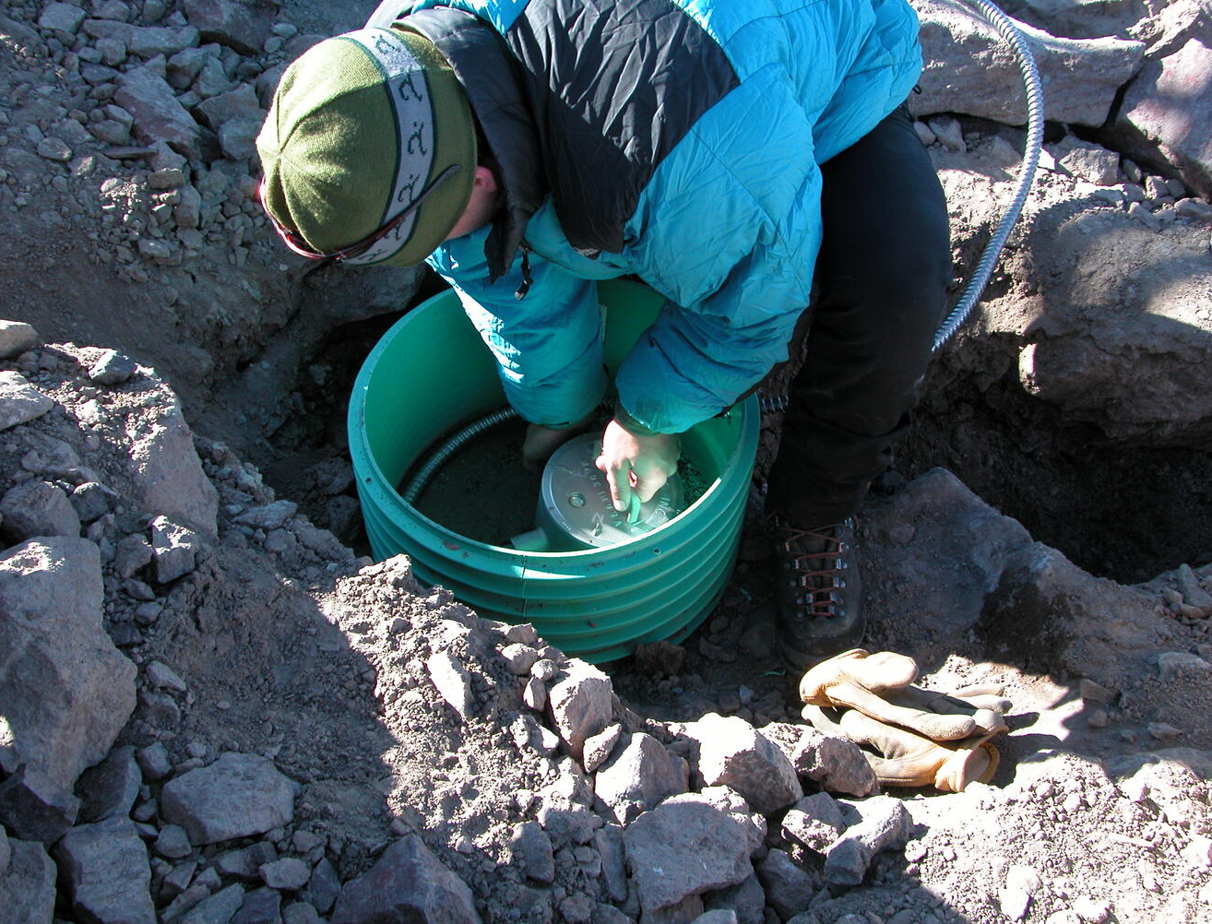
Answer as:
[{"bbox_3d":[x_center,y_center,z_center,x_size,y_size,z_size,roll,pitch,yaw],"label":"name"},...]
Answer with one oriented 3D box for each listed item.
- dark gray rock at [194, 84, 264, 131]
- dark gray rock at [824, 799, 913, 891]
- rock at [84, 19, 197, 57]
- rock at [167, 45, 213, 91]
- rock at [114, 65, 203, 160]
[{"bbox_3d":[-0.570,-0.535,1.880,0.105,0.060,0.065,-8,52,-6],"label":"dark gray rock"},{"bbox_3d":[0.284,0.416,1.355,0.068,0.062,0.115,38,61,26],"label":"dark gray rock"},{"bbox_3d":[-0.782,-0.712,2.094,0.192,0.047,0.046,8,52,5],"label":"rock"},{"bbox_3d":[-0.689,-0.654,2.063,0.066,0.052,0.073,-23,56,-18],"label":"rock"},{"bbox_3d":[-0.675,-0.528,1.880,0.085,0.090,0.140,-33,59,-24],"label":"rock"}]

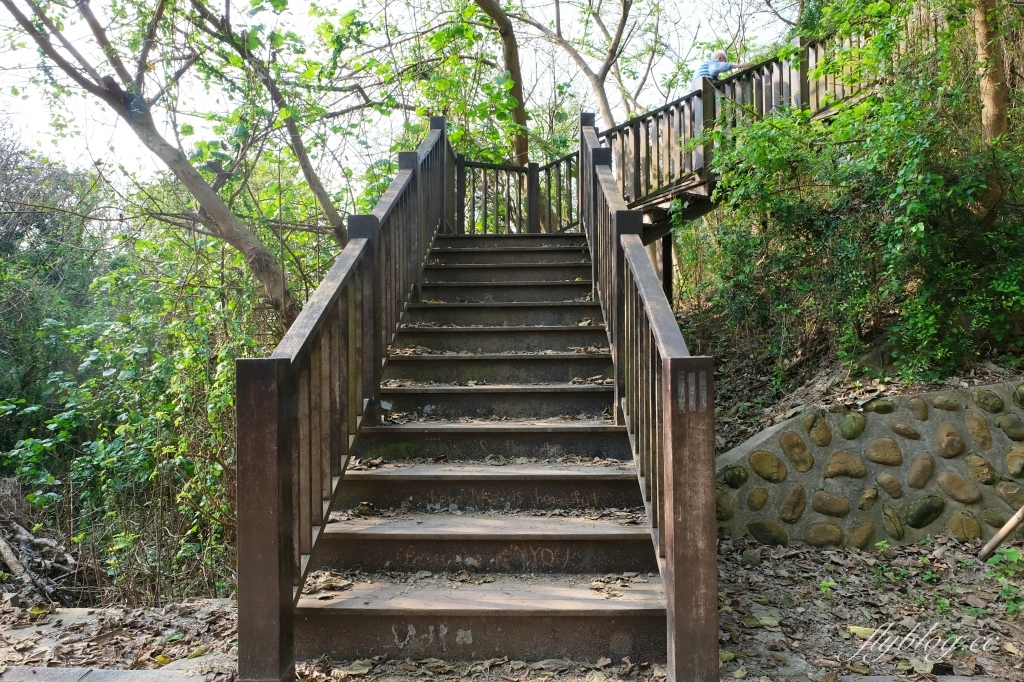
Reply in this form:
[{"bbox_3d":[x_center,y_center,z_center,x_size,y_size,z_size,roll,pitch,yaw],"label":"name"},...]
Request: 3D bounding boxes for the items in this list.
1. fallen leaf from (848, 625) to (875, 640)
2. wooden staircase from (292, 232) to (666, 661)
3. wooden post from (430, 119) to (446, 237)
[{"bbox_3d":[1.339,1.101,2.606,0.100,0.025,0.070,-1,-1,2],"label":"fallen leaf"},{"bbox_3d":[-0.064,0.093,4.263,1.350,2.105,3.718,-1,-1,2],"label":"wooden staircase"},{"bbox_3d":[-0.665,-1.484,6.154,0.127,1.090,0.127,-1,-1,2],"label":"wooden post"}]

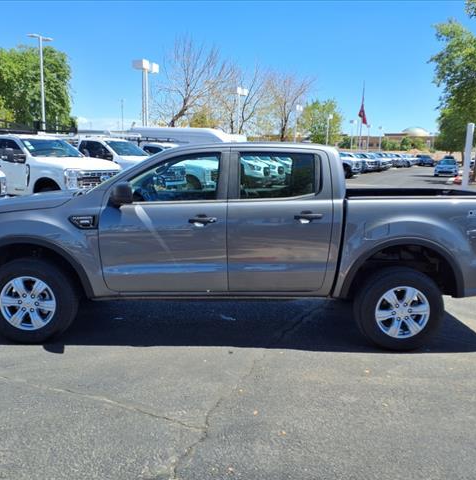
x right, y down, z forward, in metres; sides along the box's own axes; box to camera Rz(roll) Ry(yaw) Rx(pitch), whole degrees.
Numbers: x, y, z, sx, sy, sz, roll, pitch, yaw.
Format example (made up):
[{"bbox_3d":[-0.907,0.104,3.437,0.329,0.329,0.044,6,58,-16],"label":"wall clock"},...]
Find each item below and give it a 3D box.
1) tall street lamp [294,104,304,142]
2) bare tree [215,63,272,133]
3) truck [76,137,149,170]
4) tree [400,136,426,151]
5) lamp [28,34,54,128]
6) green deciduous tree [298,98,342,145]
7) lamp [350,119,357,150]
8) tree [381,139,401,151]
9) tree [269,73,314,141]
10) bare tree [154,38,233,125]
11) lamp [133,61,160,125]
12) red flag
[{"bbox_3d":[6.037,-9.949,49.002,0.500,6.900,1.600,6,11,27],"label":"tall street lamp"},{"bbox_3d":[0.373,-9.870,41.433,5.110,8.990,5.110,1,10,0],"label":"bare tree"},{"bbox_3d":[-4.627,-2.342,16.775,5.900,2.060,2.050,6,11,25],"label":"truck"},{"bbox_3d":[33.352,-17.103,95.453,4.900,5.265,4.700,1,10,0],"label":"tree"},{"bbox_3d":[-11.147,-7.605,28.685,0.400,7.963,1.600,6,11,24],"label":"lamp"},{"bbox_3d":[9.680,-12.727,59.698,5.200,8.115,5.000,1,10,0],"label":"green deciduous tree"},{"bbox_3d":[13.312,-11.179,58.482,0.530,5.611,1.250,6,11,24],"label":"lamp"},{"bbox_3d":[27.651,-15.808,90.515,3.690,5.080,3.690,1,10,0],"label":"tree"},{"bbox_3d":[5.435,-11.816,50.717,4.790,9.980,4.790,1,10,0],"label":"tree"},{"bbox_3d":[-2.837,-8.491,32.552,5.370,9.070,5.370,1,10,0],"label":"bare tree"},{"bbox_3d":[-4.103,-5.197,22.482,0.530,5.600,1.250,6,11,24],"label":"lamp"},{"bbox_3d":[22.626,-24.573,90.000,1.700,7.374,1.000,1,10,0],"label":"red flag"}]

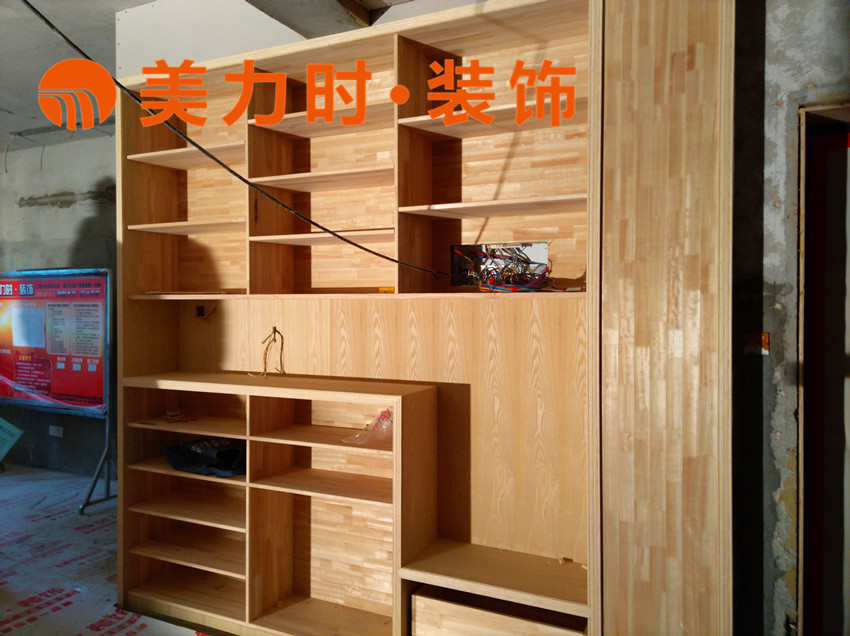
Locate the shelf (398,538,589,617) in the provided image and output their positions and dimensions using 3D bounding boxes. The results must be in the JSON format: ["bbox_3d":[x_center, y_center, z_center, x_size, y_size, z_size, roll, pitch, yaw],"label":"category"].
[{"bbox_3d":[0.289,0.963,2.135,0.674,0.036,0.328,0,0,22],"label":"shelf"}]

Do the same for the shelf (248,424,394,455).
[{"bbox_3d":[-0.375,0.518,2.425,0.674,0.018,0.305,0,0,22],"label":"shelf"}]

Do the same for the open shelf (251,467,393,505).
[{"bbox_3d":[-0.376,0.718,2.427,0.674,0.018,0.305,0,0,22],"label":"open shelf"}]

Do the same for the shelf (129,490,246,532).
[{"bbox_3d":[-1.031,0.919,2.696,0.692,0.018,0.305,0,0,22],"label":"shelf"}]

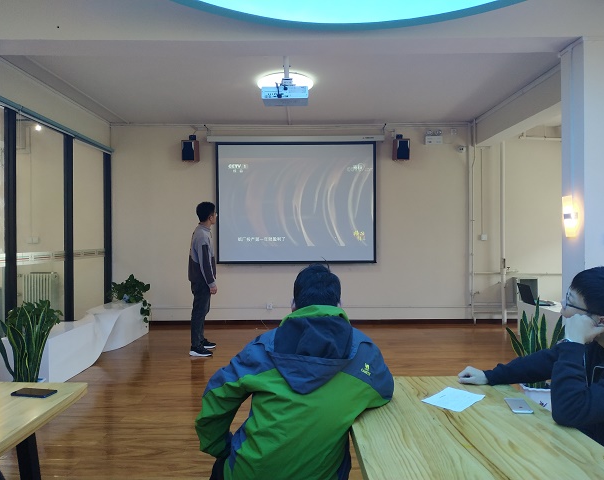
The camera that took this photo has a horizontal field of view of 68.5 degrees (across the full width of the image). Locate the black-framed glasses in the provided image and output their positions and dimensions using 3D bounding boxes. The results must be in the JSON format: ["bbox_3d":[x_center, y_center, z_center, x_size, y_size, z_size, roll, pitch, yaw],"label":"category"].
[{"bbox_3d":[1.025,0.230,1.600,0.145,0.055,0.145,-2,11,38],"label":"black-framed glasses"}]

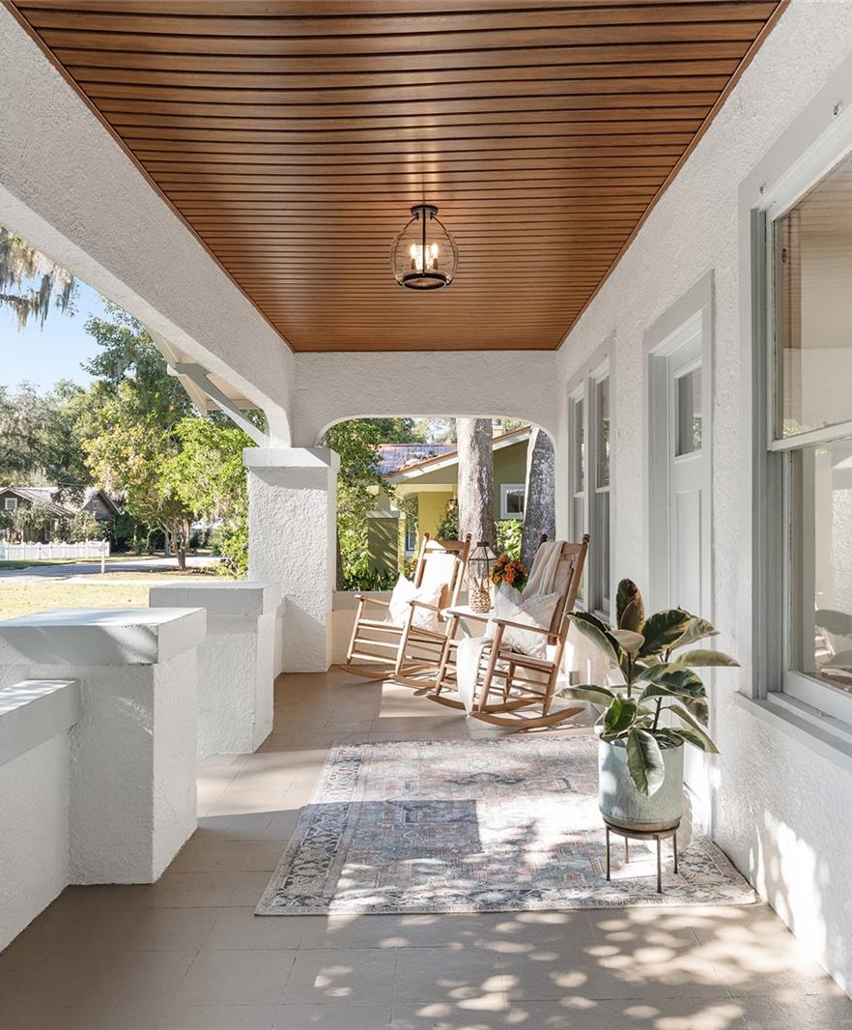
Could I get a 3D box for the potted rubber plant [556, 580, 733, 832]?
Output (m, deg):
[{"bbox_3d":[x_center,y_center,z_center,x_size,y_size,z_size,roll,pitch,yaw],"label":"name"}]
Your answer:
[{"bbox_3d":[0.760,0.648,2.820,0.570,0.855,0.610,0,-1,1],"label":"potted rubber plant"}]

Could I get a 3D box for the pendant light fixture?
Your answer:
[{"bbox_3d":[-0.006,-1.330,4.030,0.335,0.375,0.335,0,-1,1],"label":"pendant light fixture"}]

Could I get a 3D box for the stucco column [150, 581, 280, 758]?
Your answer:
[{"bbox_3d":[-1.148,0.839,4.585,0.595,0.885,0.597,0,-1,1],"label":"stucco column"}]

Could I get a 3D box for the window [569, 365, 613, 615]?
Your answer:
[{"bbox_3d":[1.170,-0.165,5.800,0.120,1.630,1.700,0,-1,1],"label":"window"}]

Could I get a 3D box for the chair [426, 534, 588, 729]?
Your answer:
[{"bbox_3d":[0.530,0.705,5.205,0.870,1.175,0.630,0,-1,-26],"label":"chair"}]

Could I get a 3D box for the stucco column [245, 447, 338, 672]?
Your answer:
[{"bbox_3d":[-1.150,0.384,7.120,0.680,1.885,0.695,0,-1,1],"label":"stucco column"}]

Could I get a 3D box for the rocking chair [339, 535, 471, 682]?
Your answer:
[{"bbox_3d":[-0.130,0.727,6.435,0.870,1.175,0.630,1,-1,-44],"label":"rocking chair"}]

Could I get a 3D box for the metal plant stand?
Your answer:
[{"bbox_3d":[0.745,1.148,2.815,0.265,0.205,0.265,0,-1,1],"label":"metal plant stand"}]

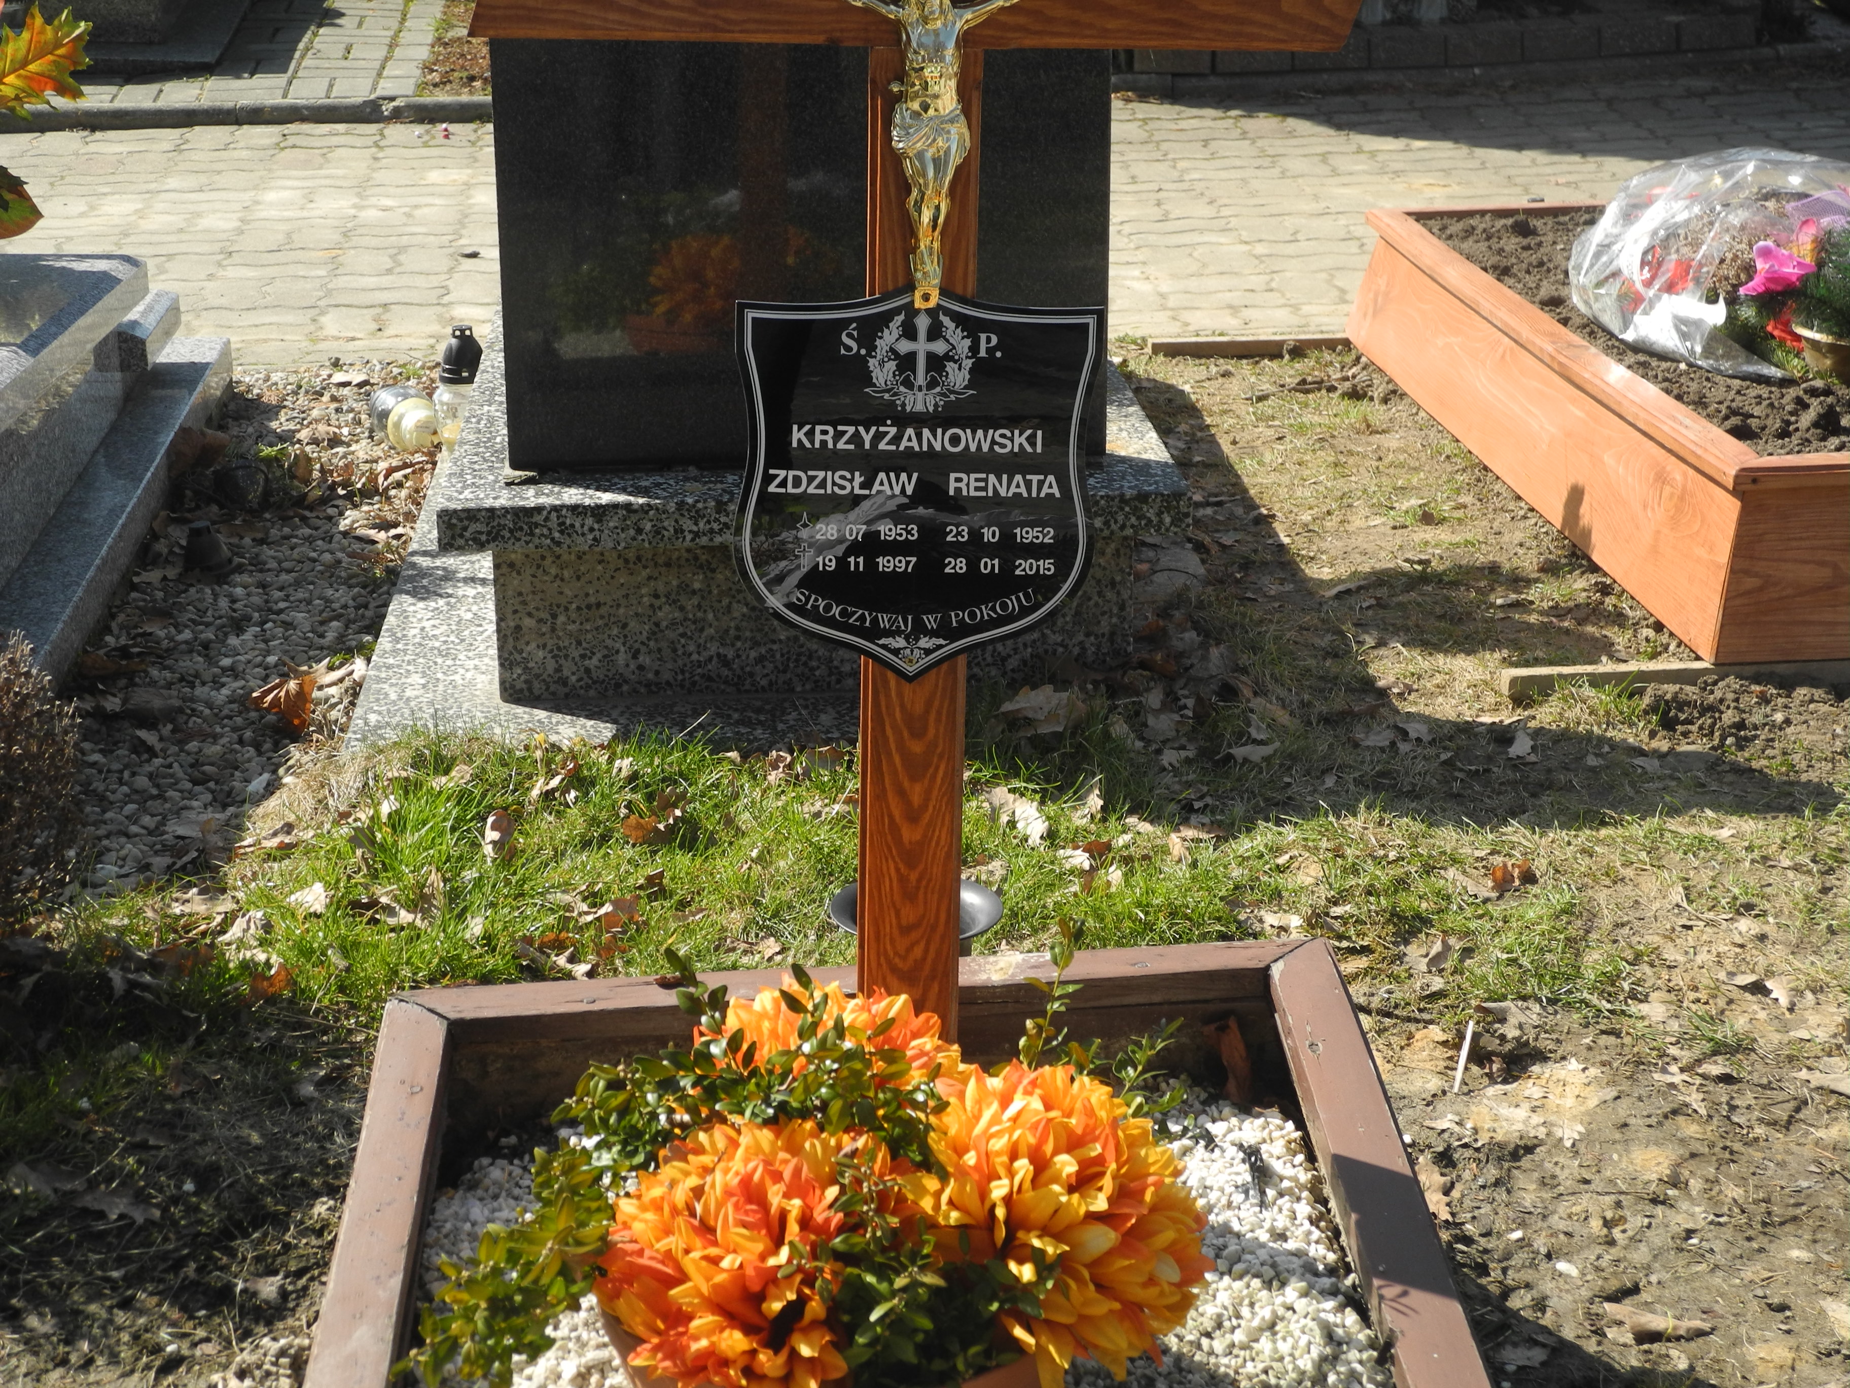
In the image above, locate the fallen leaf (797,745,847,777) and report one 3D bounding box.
[{"bbox_3d":[-0.103,0.068,3.300,0.047,0.026,0.035,-2,17,-4],"label":"fallen leaf"}]

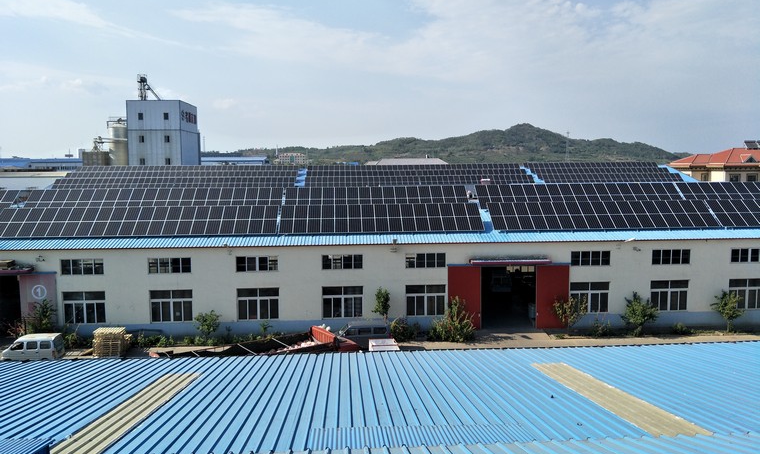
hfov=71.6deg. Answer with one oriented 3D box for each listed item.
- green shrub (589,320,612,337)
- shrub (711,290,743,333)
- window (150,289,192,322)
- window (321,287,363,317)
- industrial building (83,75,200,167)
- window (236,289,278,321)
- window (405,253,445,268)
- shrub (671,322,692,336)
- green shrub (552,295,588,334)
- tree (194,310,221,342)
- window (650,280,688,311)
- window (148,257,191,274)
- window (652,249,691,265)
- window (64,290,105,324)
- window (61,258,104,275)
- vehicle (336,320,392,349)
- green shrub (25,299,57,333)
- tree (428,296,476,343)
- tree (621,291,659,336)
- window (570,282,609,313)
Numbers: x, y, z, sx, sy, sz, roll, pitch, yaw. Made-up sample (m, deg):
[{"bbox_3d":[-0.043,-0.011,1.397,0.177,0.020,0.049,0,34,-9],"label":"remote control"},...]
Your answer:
[{"bbox_3d":[15.384,6.966,36.758,1.711,1.333,1.300,-1,5,-3],"label":"green shrub"},{"bbox_3d":[24.633,6.020,37.600,2.274,3.034,2.160,-1,6,-3],"label":"shrub"},{"bbox_3d":[-14.533,5.493,36.840,2.822,2.235,0.180,-1,5,-3],"label":"window"},{"bbox_3d":[-2.649,5.414,37.733,2.860,2.254,0.150,-1,6,-3],"label":"window"},{"bbox_3d":[-63.534,-20.191,142.791,25.000,37.700,14.500,-1,5,-3],"label":"industrial building"},{"bbox_3d":[-8.590,5.409,37.119,2.822,2.235,0.180,-1,5,-3],"label":"window"},{"bbox_3d":[3.344,2.457,37.726,2.876,1.046,0.150,-1,6,-3],"label":"window"},{"bbox_3d":[21.530,7.165,37.663,1.499,0.797,1.274,-1,6,-3],"label":"shrub"},{"bbox_3d":[13.229,6.112,36.778,2.703,2.848,2.200,-1,5,-3],"label":"green shrub"},{"bbox_3d":[-11.665,6.749,35.635,1.732,2.244,1.600,-1,5,-3],"label":"tree"},{"bbox_3d":[21.380,5.079,38.942,2.860,2.254,0.150,-1,6,-3],"label":"window"},{"bbox_3d":[-14.664,2.699,36.898,2.920,1.100,0.150,-1,5,-3],"label":"window"},{"bbox_3d":[21.338,2.207,38.603,2.920,1.100,0.150,-1,5,-3],"label":"window"},{"bbox_3d":[-20.607,5.633,36.875,2.930,2.300,0.150,-1,5,-3],"label":"window"},{"bbox_3d":[-20.624,2.791,36.520,2.876,1.046,0.150,-1,6,-3],"label":"window"},{"bbox_3d":[-1.121,7.161,33.990,3.700,1.800,1.550,-1,5,-3],"label":"vehicle"},{"bbox_3d":[-22.628,6.445,35.179,2.070,3.396,1.900,-1,5,-3],"label":"green shrub"},{"bbox_3d":[4.956,6.237,35.988,3.305,3.028,2.600,-1,5,-3],"label":"tree"},{"bbox_3d":[18.081,6.073,36.706,2.716,3.069,2.300,-1,5,-3],"label":"tree"},{"bbox_3d":[15.388,5.163,38.640,2.860,2.254,0.150,-1,6,-3],"label":"window"}]

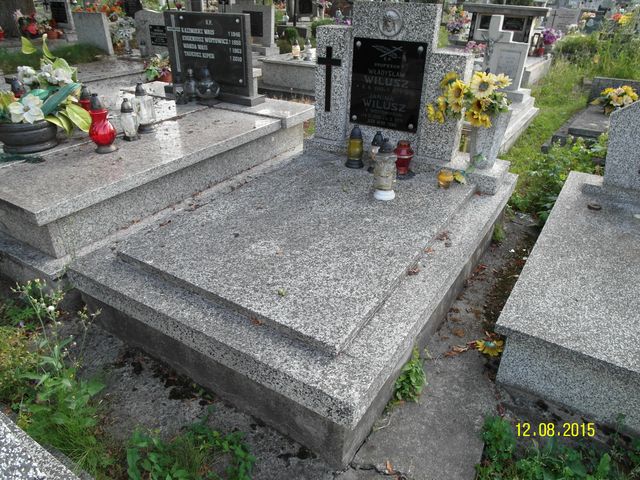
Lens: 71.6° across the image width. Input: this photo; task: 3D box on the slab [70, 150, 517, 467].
[{"bbox_3d":[0.064,-0.037,2.444,1.438,0.352,2.074,18,36,28],"label":"slab"}]

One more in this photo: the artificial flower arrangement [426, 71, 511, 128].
[{"bbox_3d":[0.843,-0.798,2.519,0.460,0.330,0.330,18,36,28],"label":"artificial flower arrangement"}]

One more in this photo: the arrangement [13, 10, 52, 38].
[{"bbox_3d":[-4.824,-3.616,7.444,0.536,0.422,0.412,17,33,28],"label":"arrangement"}]

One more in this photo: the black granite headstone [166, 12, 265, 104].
[{"bbox_3d":[-0.903,-1.483,3.610,0.984,0.639,0.175,17,33,28],"label":"black granite headstone"}]

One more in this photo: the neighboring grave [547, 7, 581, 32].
[{"bbox_3d":[4.720,-4.245,8.600,0.640,0.560,0.140,18,36,28],"label":"neighboring grave"}]

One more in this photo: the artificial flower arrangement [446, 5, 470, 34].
[{"bbox_3d":[2.387,-3.783,7.646,0.371,0.422,0.330,17,33,28],"label":"artificial flower arrangement"}]

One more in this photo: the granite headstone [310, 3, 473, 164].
[{"bbox_3d":[0.426,-1.019,2.811,1.004,0.865,0.154,17,33,28],"label":"granite headstone"}]

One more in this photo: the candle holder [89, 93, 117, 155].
[{"bbox_3d":[-1.211,-0.647,2.465,0.147,0.302,0.147,17,33,28],"label":"candle holder"}]

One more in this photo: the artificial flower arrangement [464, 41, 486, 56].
[{"bbox_3d":[1.998,-2.460,5.700,0.270,0.200,0.240,18,36,28],"label":"artificial flower arrangement"}]

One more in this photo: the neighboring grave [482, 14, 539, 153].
[{"bbox_3d":[1.702,-1.701,4.638,0.979,1.092,2.029,17,33,28],"label":"neighboring grave"}]

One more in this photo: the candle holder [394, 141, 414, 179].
[{"bbox_3d":[0.515,-0.490,2.703,0.119,0.217,0.119,0,29,0],"label":"candle holder"}]

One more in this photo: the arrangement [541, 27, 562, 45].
[{"bbox_3d":[3.183,-2.811,6.100,0.290,0.250,0.260,18,36,28],"label":"arrangement"}]

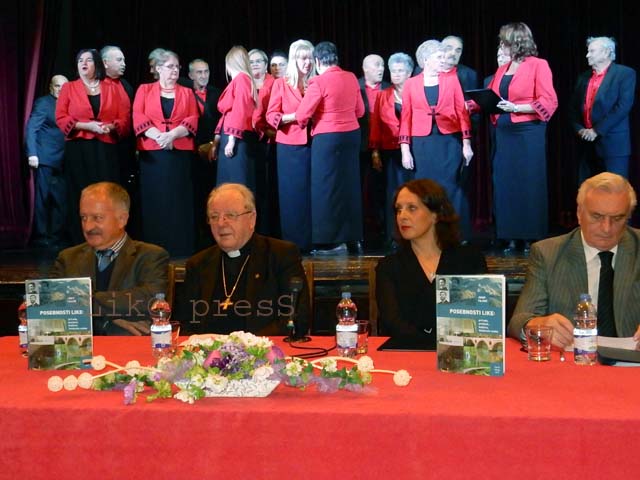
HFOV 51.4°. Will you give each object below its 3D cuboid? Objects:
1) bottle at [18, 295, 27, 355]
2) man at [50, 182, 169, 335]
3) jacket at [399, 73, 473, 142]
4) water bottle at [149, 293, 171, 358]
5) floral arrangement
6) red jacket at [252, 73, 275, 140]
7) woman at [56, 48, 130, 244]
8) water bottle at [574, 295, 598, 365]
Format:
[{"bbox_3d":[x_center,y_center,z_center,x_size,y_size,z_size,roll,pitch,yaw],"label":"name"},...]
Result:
[{"bbox_3d":[-1.001,0.295,2.289,0.067,0.213,0.067,0,3,0],"label":"bottle"},{"bbox_3d":[-0.797,0.451,2.507,0.530,1.340,0.750,0,3,-6],"label":"man"},{"bbox_3d":[0.894,-1.035,5.200,0.550,0.540,0.300,-1,1,6],"label":"jacket"},{"bbox_3d":[-0.515,0.282,2.168,0.067,0.213,0.067,0,3,0],"label":"water bottle"},{"bbox_3d":[-0.223,0.302,1.680,0.890,0.145,0.320,-1,1,2],"label":"floral arrangement"},{"bbox_3d":[-0.501,-1.123,5.600,0.500,0.550,0.300,-1,1,-6],"label":"red jacket"},{"bbox_3d":[-1.846,-0.733,5.469,0.580,1.642,0.370,-1,3,-19],"label":"woman"},{"bbox_3d":[0.749,0.251,1.870,0.066,0.203,0.066,-1,1,0],"label":"water bottle"}]

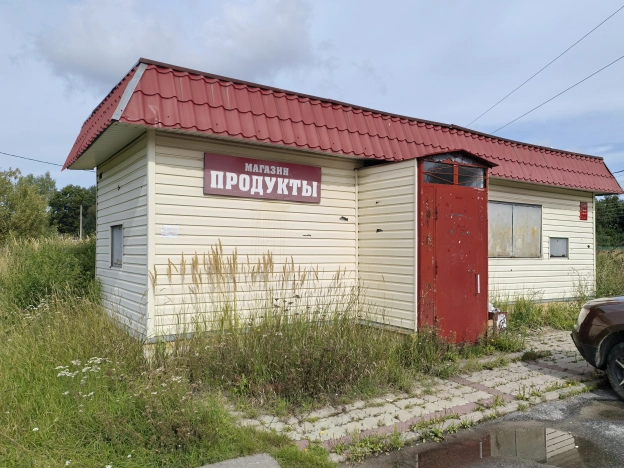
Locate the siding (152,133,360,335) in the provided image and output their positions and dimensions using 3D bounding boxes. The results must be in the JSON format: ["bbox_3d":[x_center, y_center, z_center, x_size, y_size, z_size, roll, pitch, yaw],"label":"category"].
[{"bbox_3d":[-0.602,0.051,6.362,3.010,2.332,0.080,2,-2,-34],"label":"siding"}]

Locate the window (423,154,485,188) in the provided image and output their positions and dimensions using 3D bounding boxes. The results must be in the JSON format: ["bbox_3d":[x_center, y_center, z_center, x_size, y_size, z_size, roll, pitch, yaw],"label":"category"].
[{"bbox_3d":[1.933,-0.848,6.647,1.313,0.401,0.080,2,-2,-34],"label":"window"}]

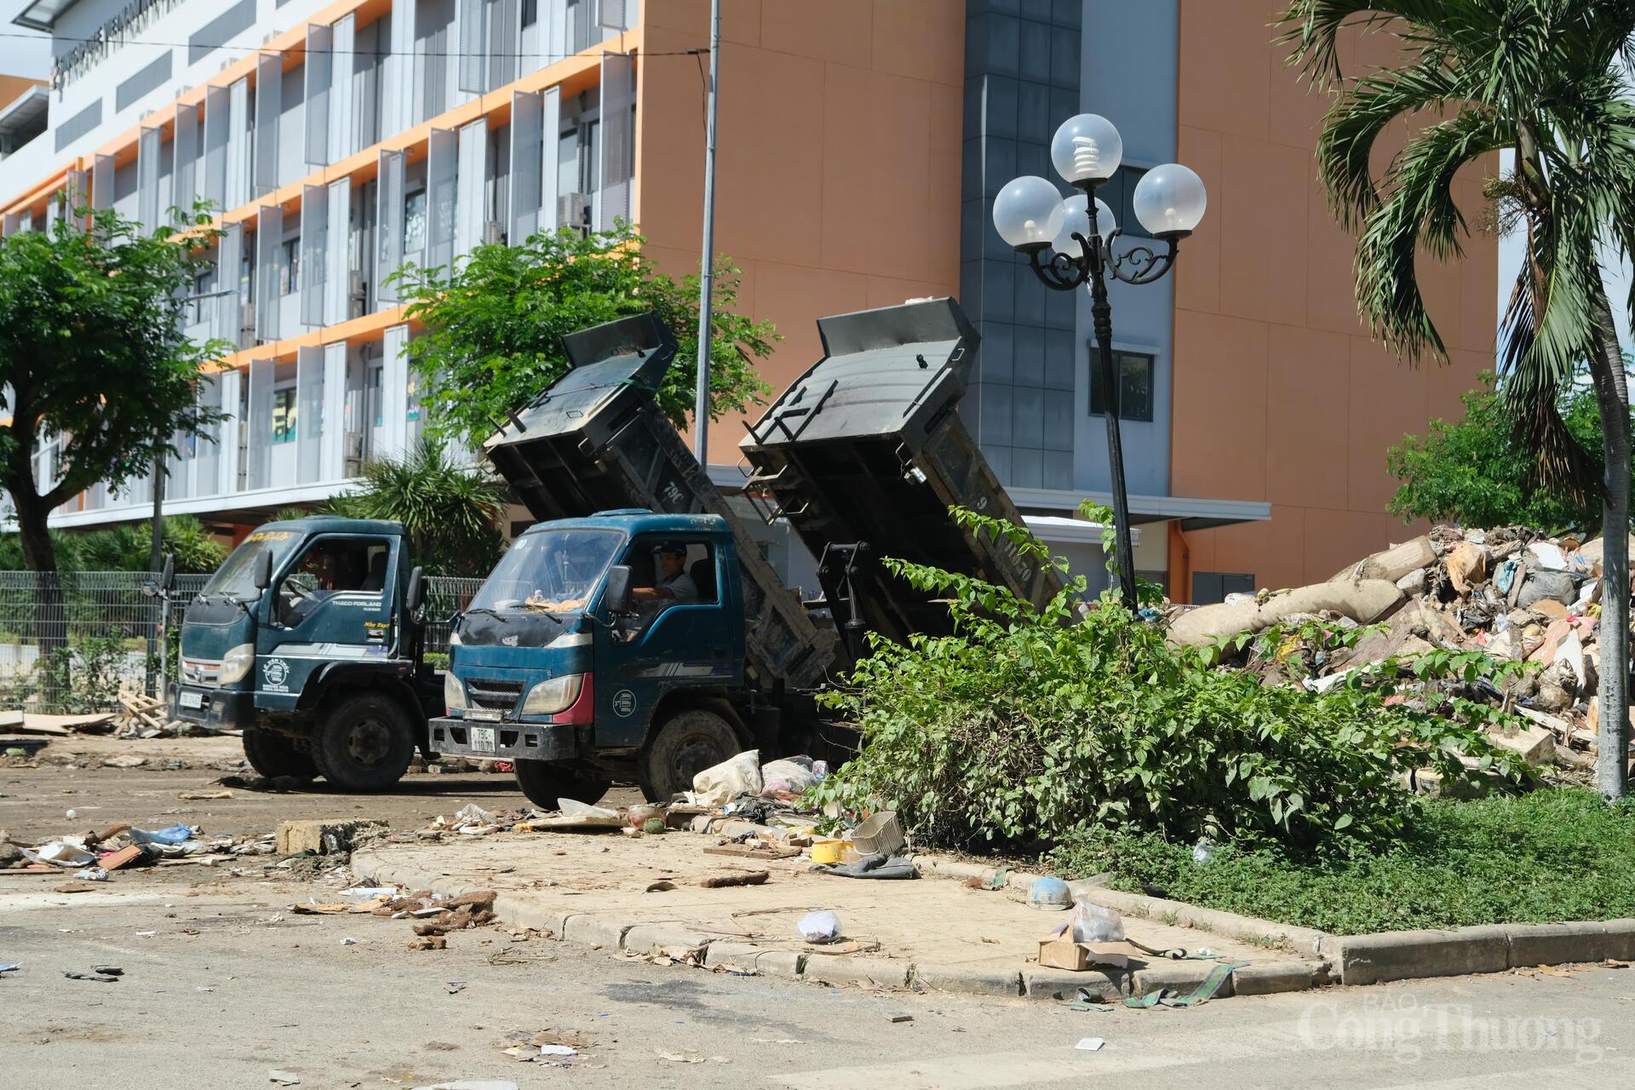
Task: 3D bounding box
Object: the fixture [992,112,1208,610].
[{"bbox_3d":[1.857,-0.412,12.482,1.320,4.550,1.200,-5,-1,0],"label":"fixture"}]

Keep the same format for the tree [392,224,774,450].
[{"bbox_3d":[-3.402,-1.051,29.000,5.500,7.090,5.200,1,-2,0],"label":"tree"}]

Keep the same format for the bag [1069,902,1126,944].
[{"bbox_3d":[1.197,1.618,8.550,0.250,0.200,0.210,1,-2,0],"label":"bag"}]

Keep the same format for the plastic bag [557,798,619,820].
[{"bbox_3d":[-1.555,1.789,13.550,0.420,0.130,0.270,1,-2,0],"label":"plastic bag"}]

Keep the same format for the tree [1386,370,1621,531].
[{"bbox_3d":[11.402,0.055,33.000,4.100,5.760,4.000,1,-2,0],"label":"tree"}]

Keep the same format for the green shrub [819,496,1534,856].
[{"bbox_3d":[2.122,0.901,12.600,4.300,2.050,2.900,1,-2,0],"label":"green shrub"}]

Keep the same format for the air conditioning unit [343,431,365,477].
[{"bbox_3d":[-10.242,-1.961,44.229,0.330,0.950,0.820,3,-3,-36],"label":"air conditioning unit"}]

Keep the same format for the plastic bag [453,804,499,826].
[{"bbox_3d":[-2.343,1.853,13.700,0.320,0.140,0.250,1,-2,0],"label":"plastic bag"}]

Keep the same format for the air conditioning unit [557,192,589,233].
[{"bbox_3d":[-4.472,-5.923,35.923,0.310,0.610,0.820,3,-3,-36],"label":"air conditioning unit"}]

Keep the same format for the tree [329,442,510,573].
[{"bbox_3d":[-6.936,0.336,34.500,3.050,4.200,2.900,1,-2,0],"label":"tree"}]

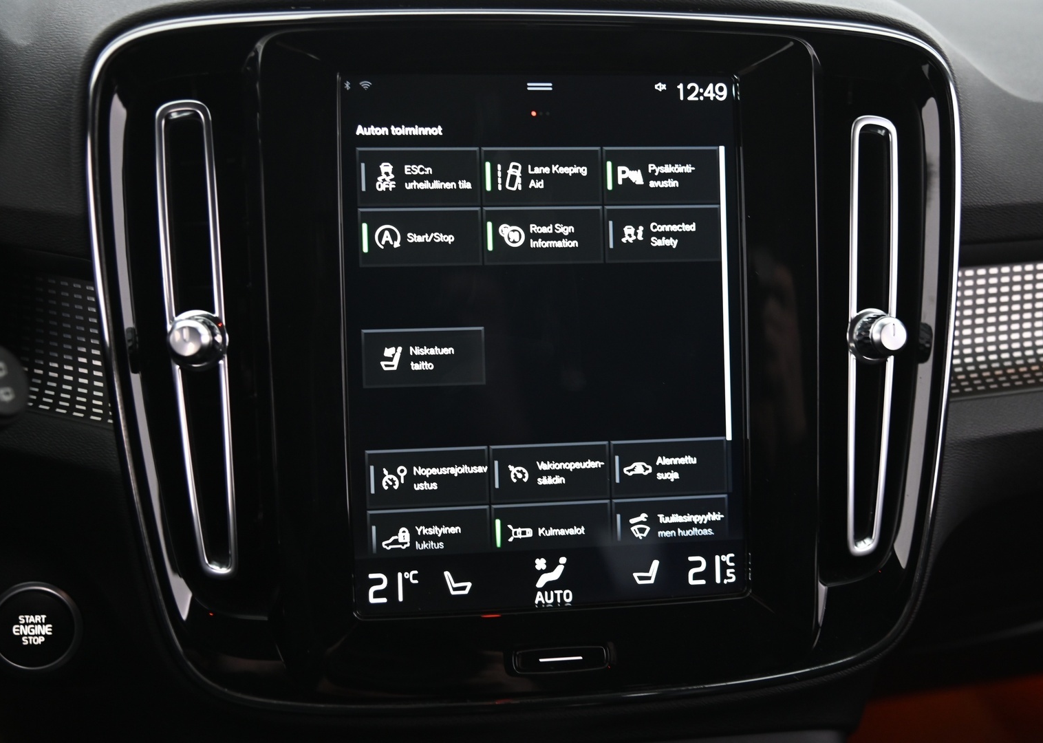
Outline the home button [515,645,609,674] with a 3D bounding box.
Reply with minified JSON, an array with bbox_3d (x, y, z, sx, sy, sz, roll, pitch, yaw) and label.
[{"bbox_3d":[0.013,0.096,0.396,0.033,0.008,0.006,-2,-7,-8],"label":"home button"}]

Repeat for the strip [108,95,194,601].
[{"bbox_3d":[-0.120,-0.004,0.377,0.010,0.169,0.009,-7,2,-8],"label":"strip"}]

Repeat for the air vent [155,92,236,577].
[{"bbox_3d":[-0.107,-0.011,0.388,0.020,0.158,0.020,-4,-2,-3],"label":"air vent"}]

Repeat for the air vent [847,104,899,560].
[{"bbox_3d":[0.123,-0.012,0.416,0.017,0.156,0.017,1,0,-8],"label":"air vent"}]

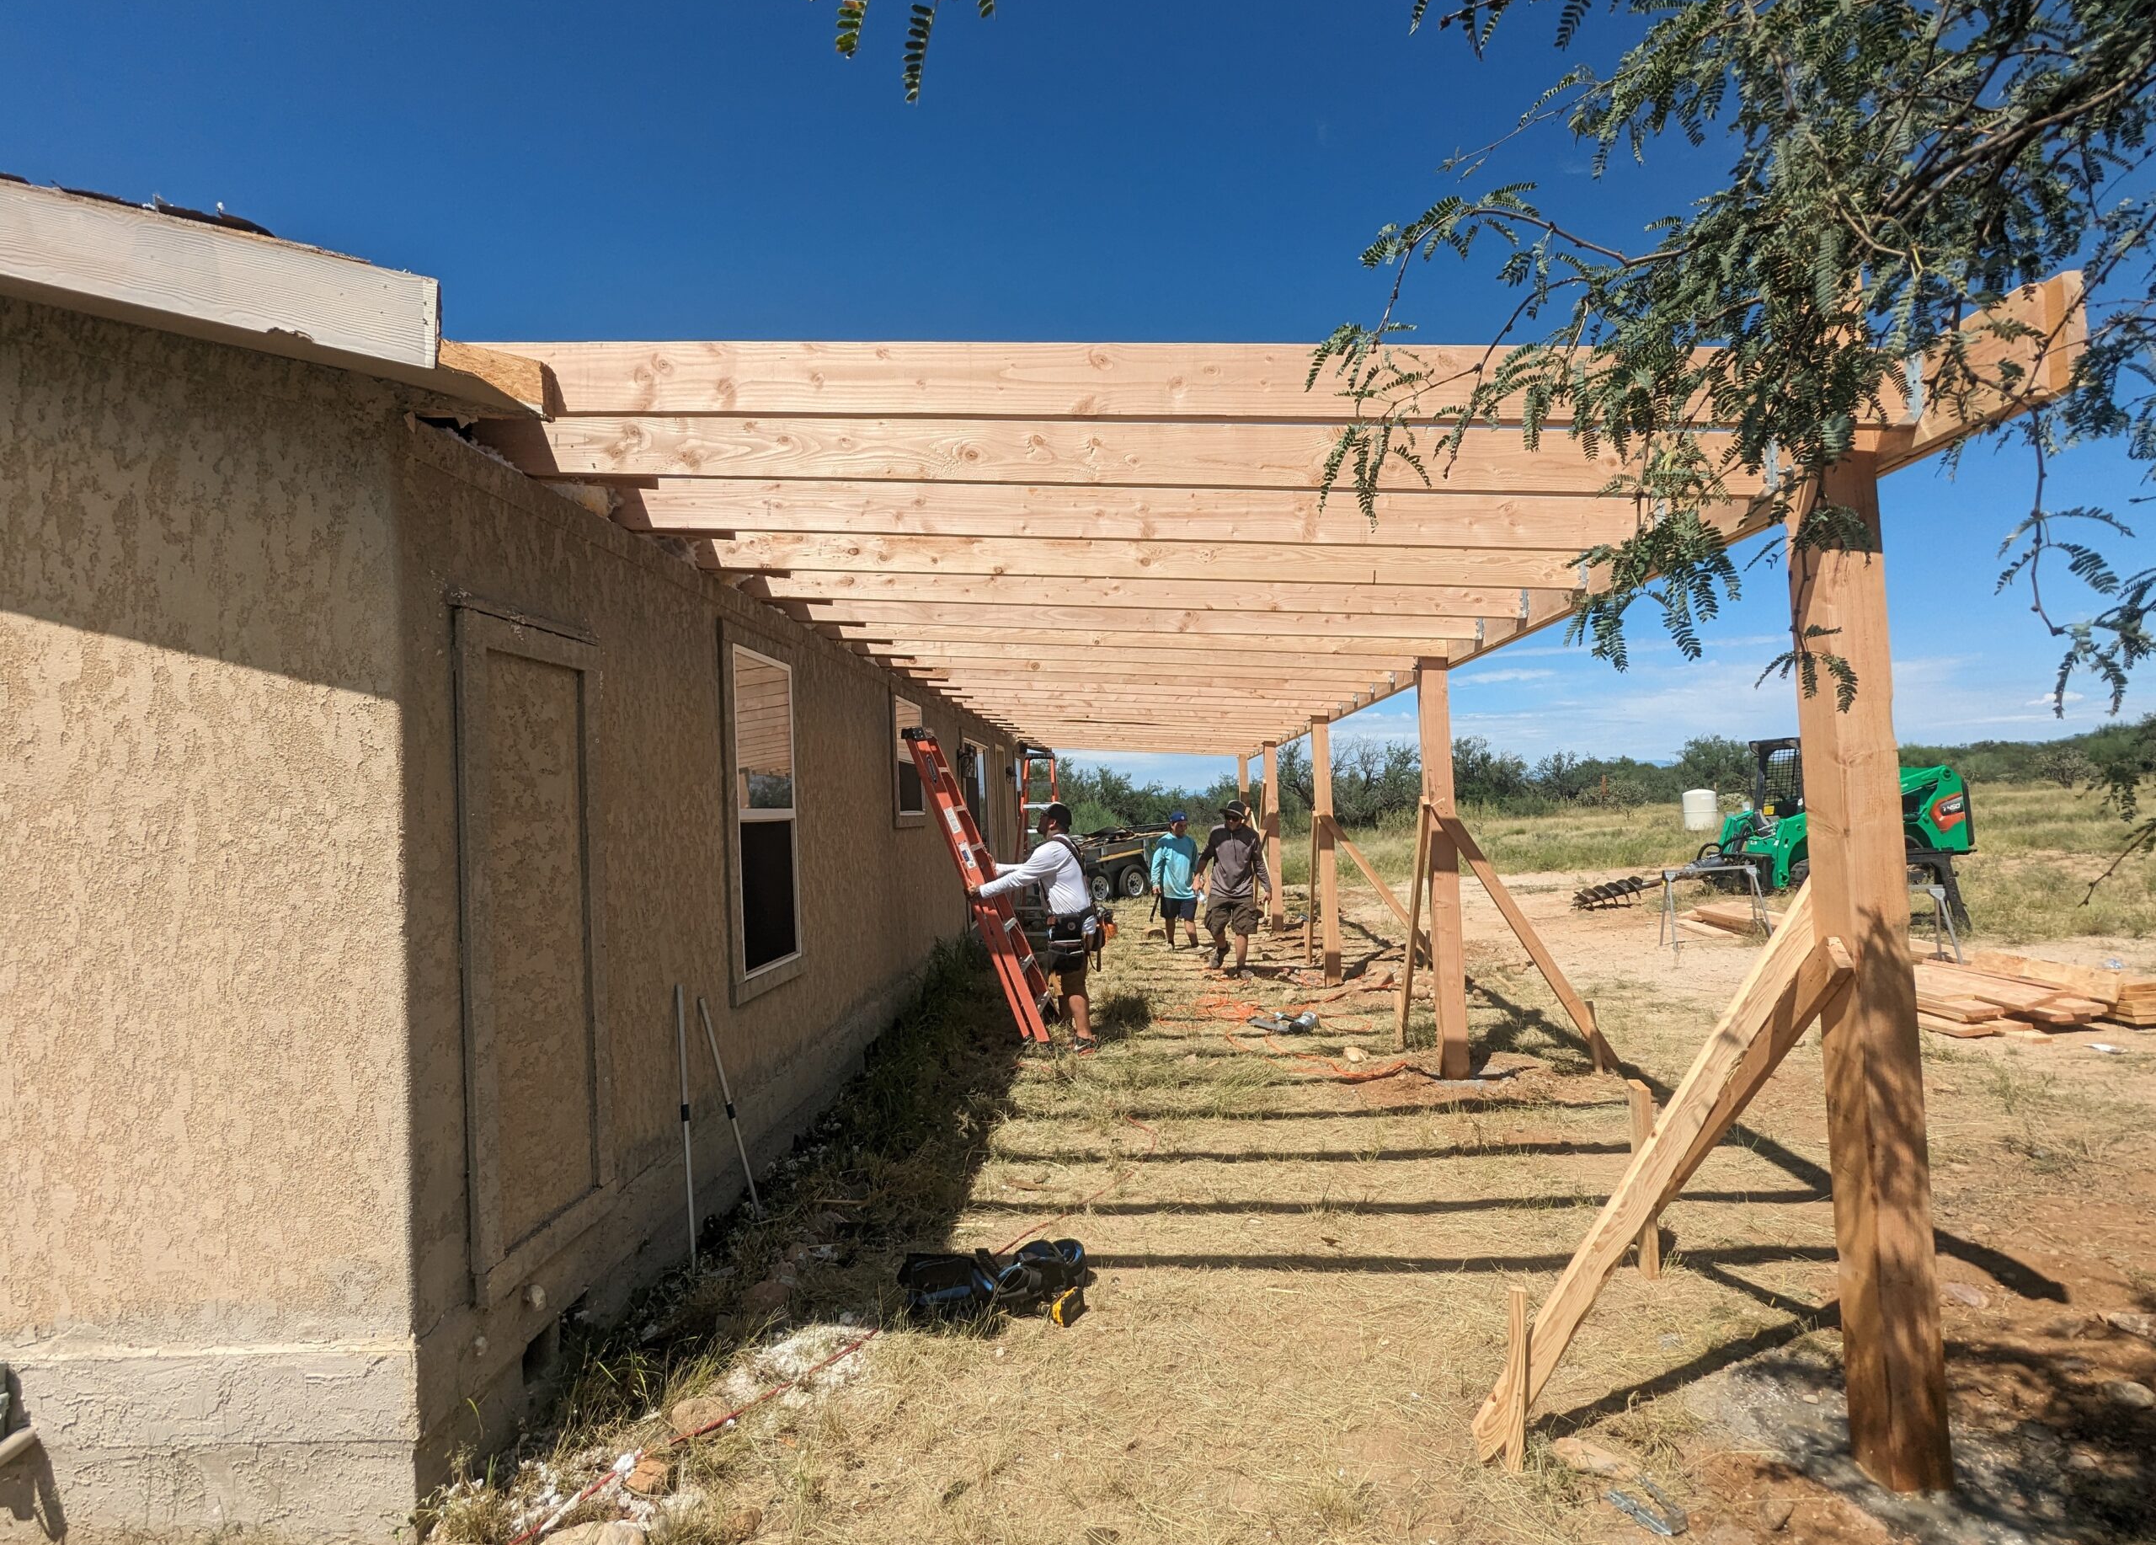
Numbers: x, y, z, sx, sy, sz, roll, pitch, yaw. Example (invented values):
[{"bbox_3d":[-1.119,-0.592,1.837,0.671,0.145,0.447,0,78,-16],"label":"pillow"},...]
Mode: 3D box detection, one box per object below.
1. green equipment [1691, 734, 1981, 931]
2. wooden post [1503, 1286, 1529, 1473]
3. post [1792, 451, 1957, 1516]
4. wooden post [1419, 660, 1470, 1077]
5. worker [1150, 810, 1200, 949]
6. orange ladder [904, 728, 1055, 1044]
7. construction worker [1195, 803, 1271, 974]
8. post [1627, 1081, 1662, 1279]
[{"bbox_3d":[9.700,0.523,12.950,2.620,2.000,1.450,-2,-2,-3],"label":"green equipment"},{"bbox_3d":[1.149,1.584,2.611,0.038,0.464,0.036,2,-2,3],"label":"wooden post"},{"bbox_3d":[2.051,0.474,2.601,0.140,2.645,0.140,-2,-2,3],"label":"post"},{"bbox_3d":[2.280,0.588,6.233,0.140,2.590,0.140,-2,-2,3],"label":"wooden post"},{"bbox_3d":[1.171,1.327,12.236,0.570,1.700,0.400,-2,-2,-5],"label":"worker"},{"bbox_3d":[-0.698,0.862,7.373,0.190,2.390,0.570,-23,0,6],"label":"orange ladder"},{"bbox_3d":[1.583,1.186,10.399,0.730,1.800,0.520,-3,-2,6],"label":"construction worker"},{"bbox_3d":[2.050,1.469,3.621,0.041,0.680,0.089,-2,-2,3],"label":"post"}]

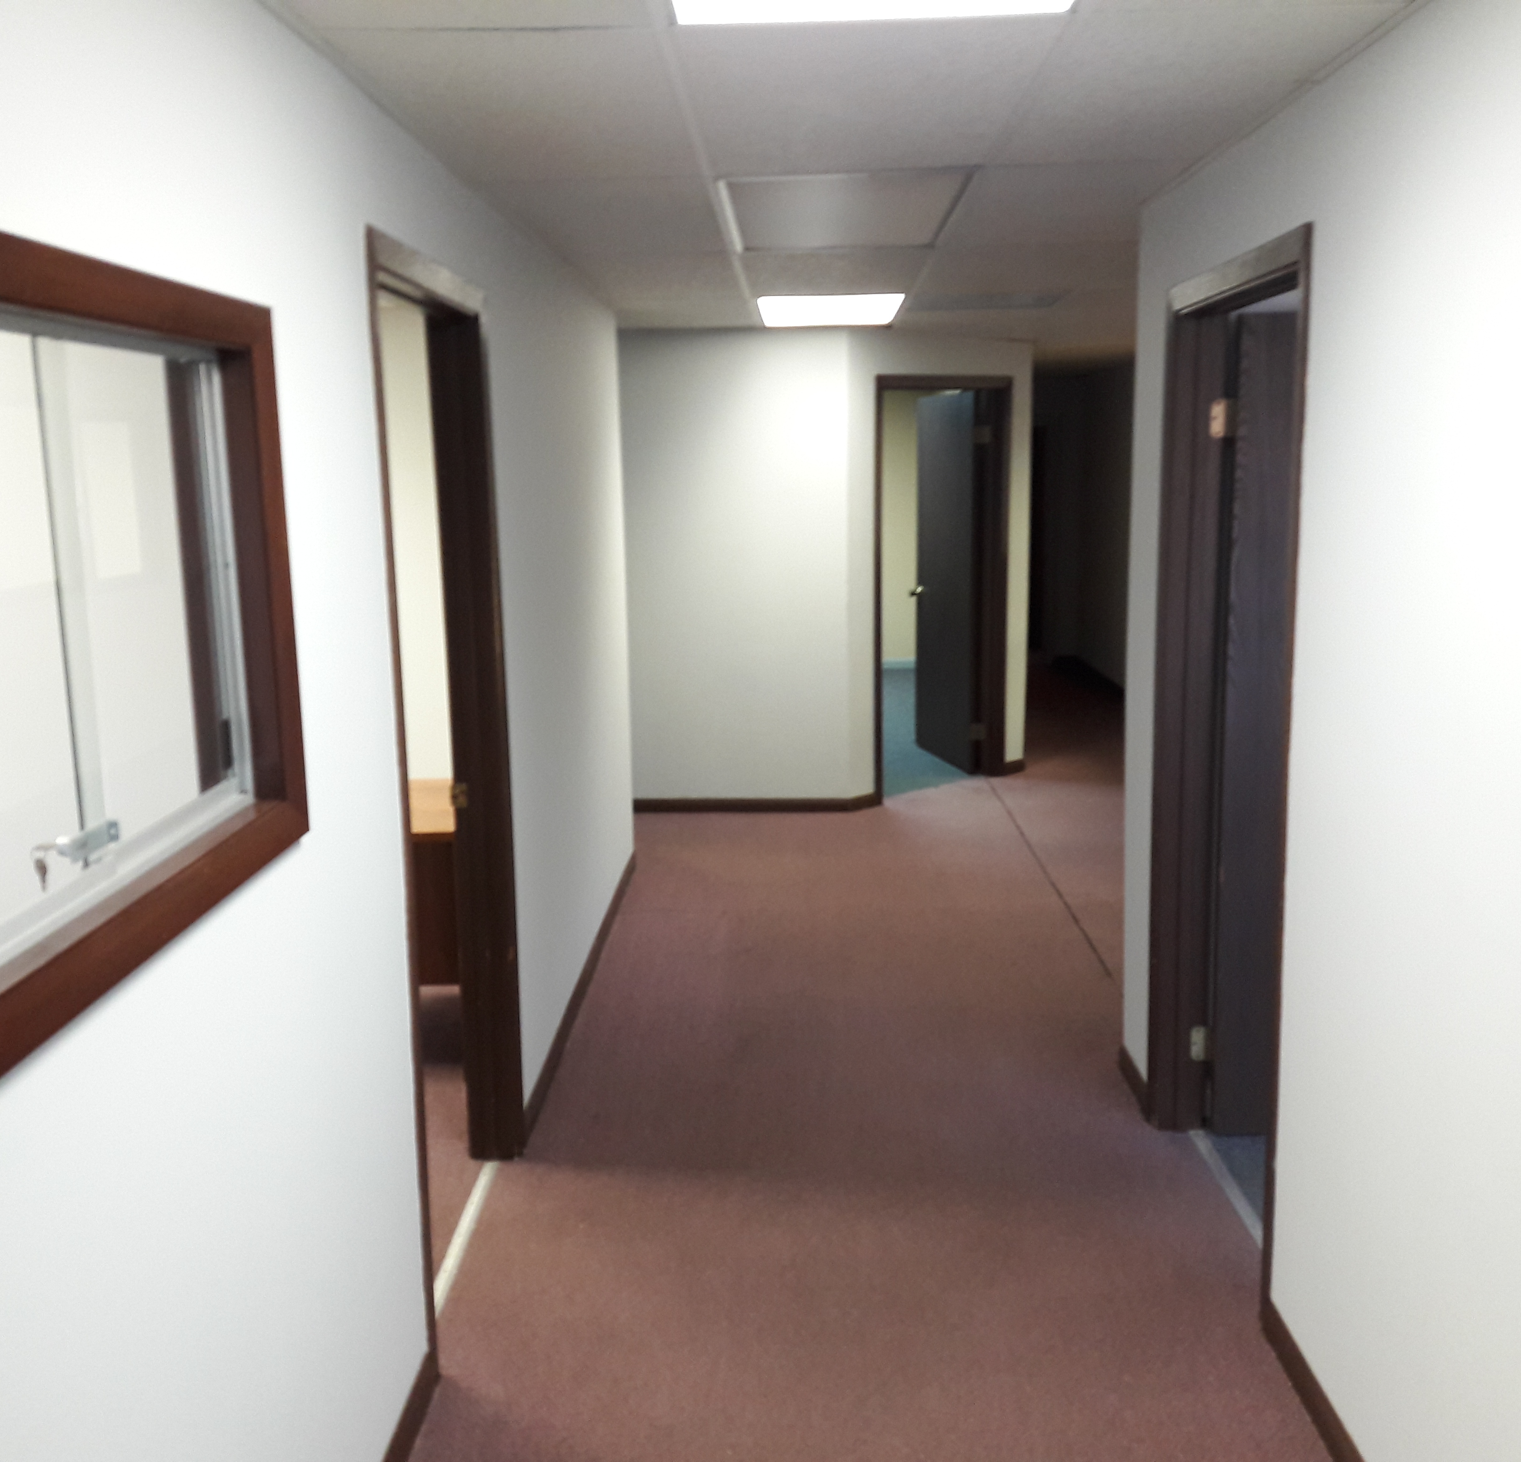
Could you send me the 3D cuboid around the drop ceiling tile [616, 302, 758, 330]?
[{"bbox_3d":[-0.322,-1.760,6.628,0.570,0.018,1.230,-1,9,2],"label":"drop ceiling tile"}]

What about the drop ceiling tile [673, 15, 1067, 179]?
[{"bbox_3d":[0.184,-1.188,3.006,0.610,0.020,1.220,-1,9,2],"label":"drop ceiling tile"}]

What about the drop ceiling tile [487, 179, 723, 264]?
[{"bbox_3d":[-0.374,-1.350,4.144,0.539,0.018,1.220,-1,9,2],"label":"drop ceiling tile"}]

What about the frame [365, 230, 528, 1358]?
[{"bbox_3d":[-0.707,0.103,3.377,0.150,2.115,1.020,-1,9,2],"label":"frame"}]

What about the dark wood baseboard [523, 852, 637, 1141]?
[{"bbox_3d":[-0.571,0.786,5.388,0.015,0.082,2.800,-1,9,2],"label":"dark wood baseboard"}]

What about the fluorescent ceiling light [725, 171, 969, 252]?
[{"bbox_3d":[0.200,-1.363,4.126,0.600,0.060,1.210,-1,9,2],"label":"fluorescent ceiling light"}]

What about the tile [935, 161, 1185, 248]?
[{"bbox_3d":[0.795,-1.391,4.195,0.554,0.020,1.220,-1,9,2],"label":"tile"}]

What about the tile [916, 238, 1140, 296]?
[{"bbox_3d":[0.852,-1.586,5.399,0.610,0.020,1.220,-1,9,2],"label":"tile"}]

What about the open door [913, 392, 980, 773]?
[{"bbox_3d":[1.055,-0.846,8.957,0.050,2.060,0.920,-3,9,-13],"label":"open door"}]

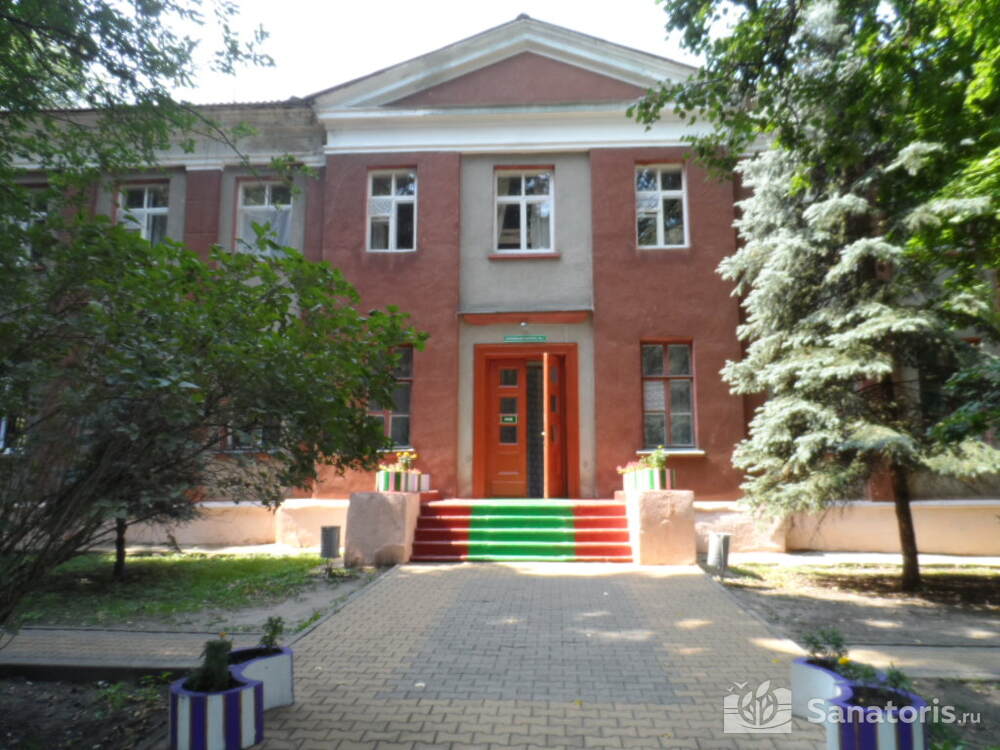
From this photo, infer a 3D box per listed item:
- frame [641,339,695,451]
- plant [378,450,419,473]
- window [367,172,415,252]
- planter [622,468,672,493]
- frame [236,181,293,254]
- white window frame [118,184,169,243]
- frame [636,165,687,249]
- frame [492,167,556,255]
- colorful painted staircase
[{"bbox_3d":[3.067,0.370,12.668,0.990,1.975,0.150,0,-8,3],"label":"frame"},{"bbox_3d":[-1.597,1.361,10.907,0.600,0.340,0.450,0,-8,3],"label":"plant"},{"bbox_3d":[-2.078,-3.168,13.407,0.991,1.689,0.150,0,-8,3],"label":"window"},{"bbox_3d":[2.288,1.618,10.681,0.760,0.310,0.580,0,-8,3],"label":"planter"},{"bbox_3d":[-4.721,-3.128,14.003,1.178,1.678,0.150,0,-8,3],"label":"frame"},{"bbox_3d":[-7.187,-3.062,14.115,1.084,1.669,0.150,0,-8,3],"label":"white window frame"},{"bbox_3d":[3.067,-3.174,13.154,0.981,1.676,0.150,0,-8,3],"label":"frame"},{"bbox_3d":[0.473,-3.137,13.277,1.153,1.711,0.150,0,-8,3],"label":"frame"},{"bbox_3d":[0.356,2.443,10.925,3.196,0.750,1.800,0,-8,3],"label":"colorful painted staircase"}]

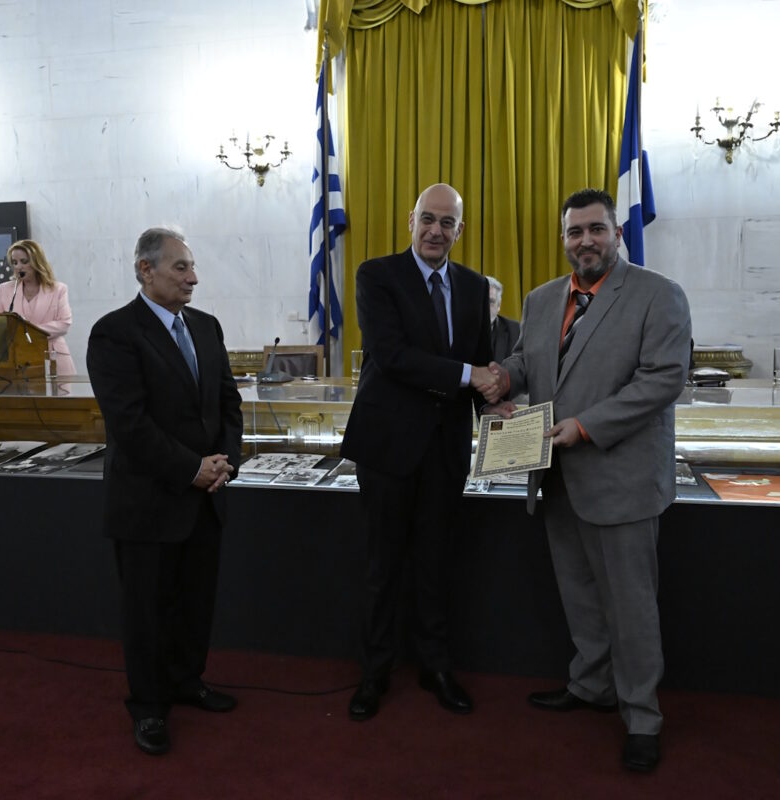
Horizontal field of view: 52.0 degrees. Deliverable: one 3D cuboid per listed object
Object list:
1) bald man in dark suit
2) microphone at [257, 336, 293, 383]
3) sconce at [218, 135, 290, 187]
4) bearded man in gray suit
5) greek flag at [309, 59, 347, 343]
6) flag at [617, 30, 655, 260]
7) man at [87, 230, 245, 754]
[{"bbox_3d":[0.117,0.171,2.793,0.540,1.840,0.480,-3,5,-27],"label":"bald man in dark suit"},{"bbox_3d":[-0.591,-0.203,4.090,0.140,0.235,0.190,1,5,12],"label":"microphone"},{"bbox_3d":[-0.963,-1.688,5.641,0.520,0.365,0.280,1,5,12],"label":"sconce"},{"bbox_3d":[0.657,0.214,2.597,0.620,1.780,0.520,3,6,36],"label":"bearded man in gray suit"},{"bbox_3d":[-0.416,-1.319,5.325,0.260,1.840,0.220,1,5,12],"label":"greek flag"},{"bbox_3d":[1.510,-1.294,4.901,0.260,1.840,0.220,1,5,12],"label":"flag"},{"bbox_3d":[-0.748,0.279,2.641,0.430,1.660,0.510,4,6,42],"label":"man"}]

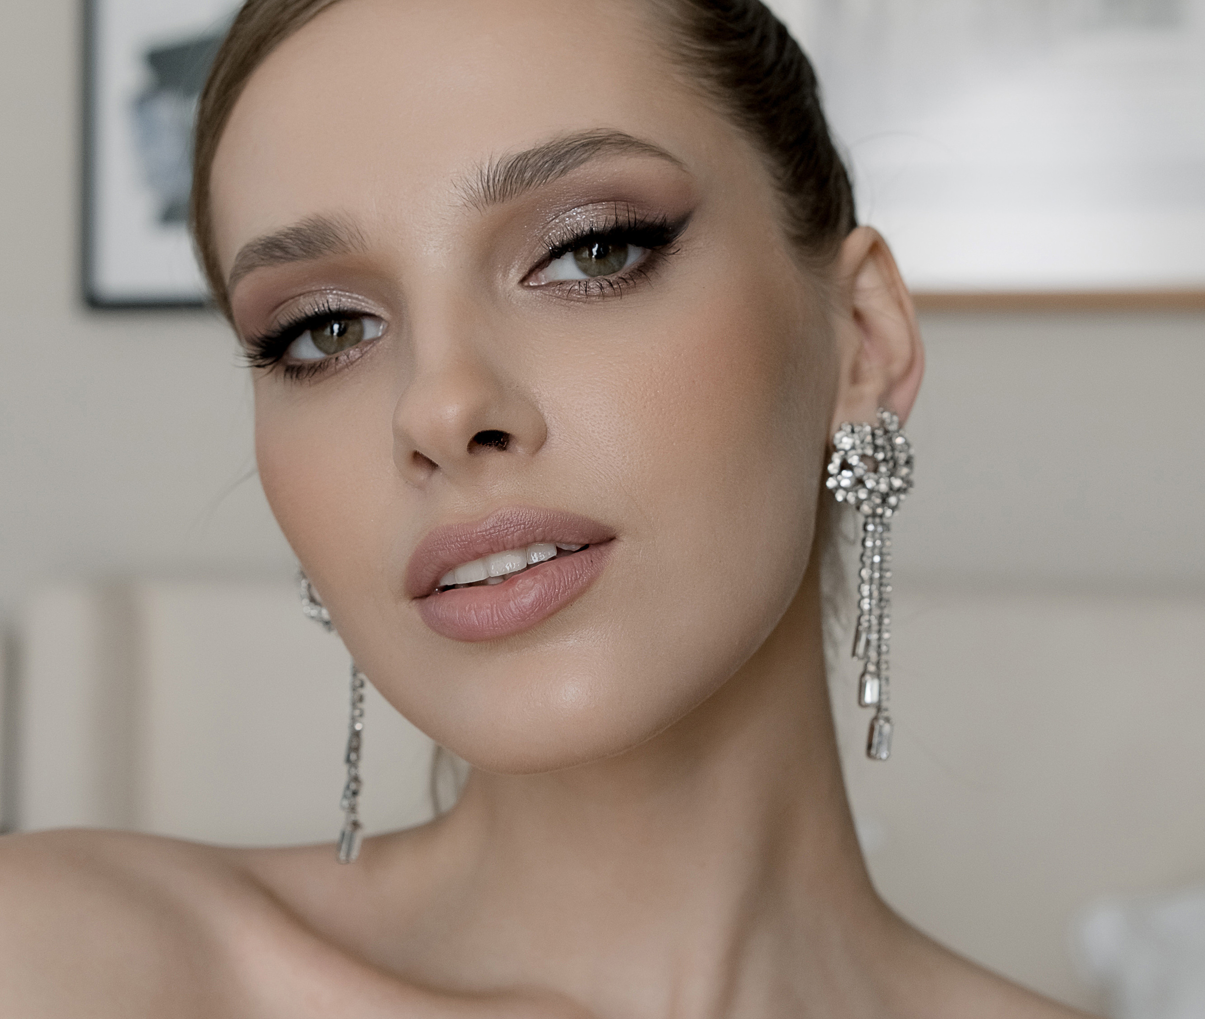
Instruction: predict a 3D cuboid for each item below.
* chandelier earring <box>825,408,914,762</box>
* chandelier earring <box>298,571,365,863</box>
[{"bbox_3d":[0.066,0.018,0.615,0.024,0.086,0.012,-1,2,-23],"label":"chandelier earring"},{"bbox_3d":[-0.067,0.051,0.665,0.012,0.085,0.024,-1,2,-37],"label":"chandelier earring"}]

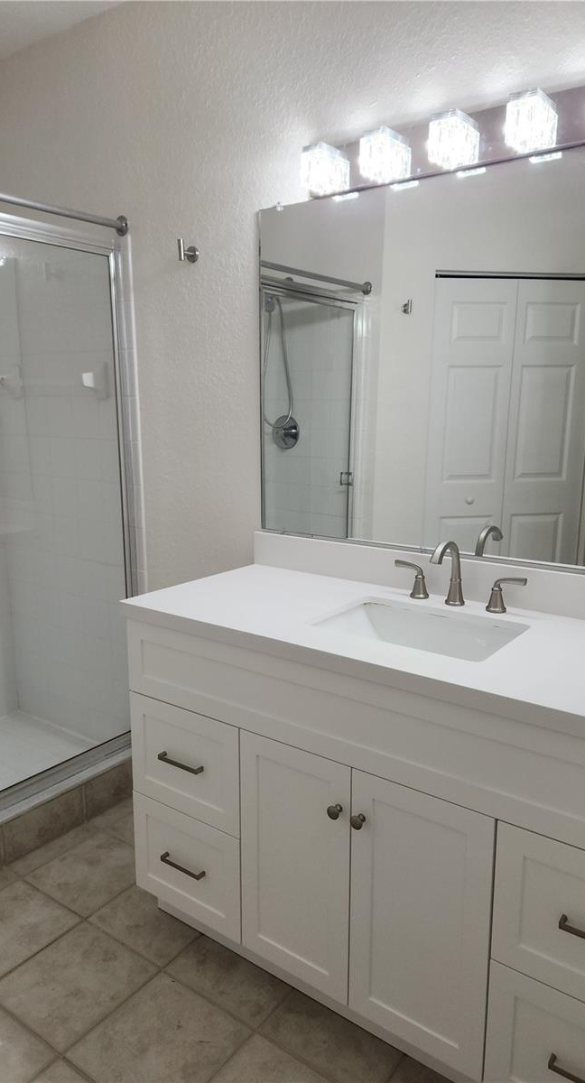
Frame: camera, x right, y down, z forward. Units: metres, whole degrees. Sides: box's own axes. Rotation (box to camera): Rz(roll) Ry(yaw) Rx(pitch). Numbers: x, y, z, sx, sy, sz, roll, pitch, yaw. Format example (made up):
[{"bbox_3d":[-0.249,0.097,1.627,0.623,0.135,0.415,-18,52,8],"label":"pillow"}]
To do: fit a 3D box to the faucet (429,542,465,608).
[{"bbox_3d":[0.376,0.084,1.742,0.053,0.165,0.160,8,13,36],"label":"faucet"}]

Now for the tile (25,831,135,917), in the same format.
[{"bbox_3d":[-0.598,1.016,2.205,0.300,0.010,0.302,8,13,36],"label":"tile"}]

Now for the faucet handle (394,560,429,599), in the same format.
[{"bbox_3d":[0.309,0.097,1.866,0.103,0.092,0.053,8,13,36],"label":"faucet handle"}]

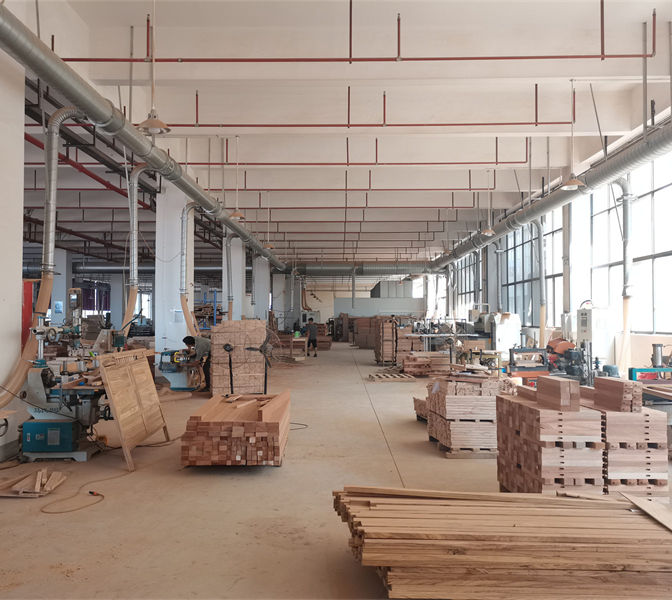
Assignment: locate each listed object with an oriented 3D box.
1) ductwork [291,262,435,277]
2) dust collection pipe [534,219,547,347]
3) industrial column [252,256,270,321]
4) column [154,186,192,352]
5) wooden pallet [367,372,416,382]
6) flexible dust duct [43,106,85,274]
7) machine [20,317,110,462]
[{"bbox_3d":[1.630,-1.891,36.070,8.700,0.780,0.780,0,-2,0],"label":"ductwork"},{"bbox_3d":[5.937,-0.481,17.394,0.330,3.770,0.180,0,-2,0],"label":"dust collection pipe"},{"bbox_3d":[-4.171,0.079,33.836,0.800,5.320,0.800,0,-2,0],"label":"industrial column"},{"bbox_3d":[-4.260,-0.483,16.045,0.800,5.320,0.800,0,-2,0],"label":"column"},{"bbox_3d":[1.511,2.119,16.234,1.120,0.130,1.050,0,-2,-7],"label":"wooden pallet"},{"bbox_3d":[-3.759,-1.508,8.321,0.520,2.330,0.240,0,-2,0],"label":"flexible dust duct"},{"bbox_3d":[-3.213,1.063,7.346,0.980,1.680,0.750,0,-2,0],"label":"machine"}]

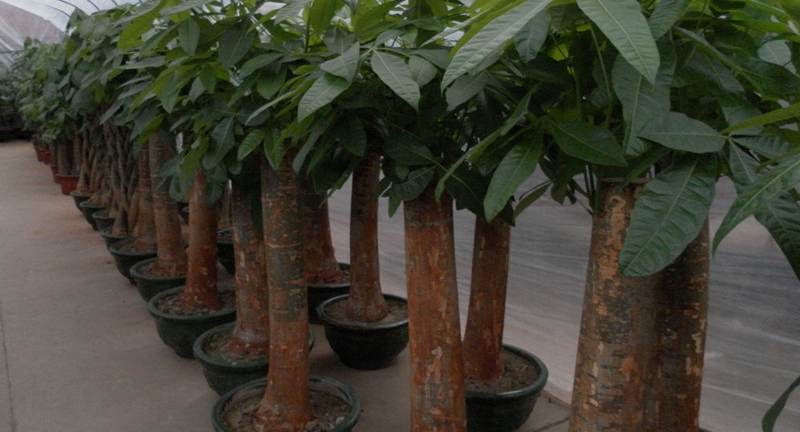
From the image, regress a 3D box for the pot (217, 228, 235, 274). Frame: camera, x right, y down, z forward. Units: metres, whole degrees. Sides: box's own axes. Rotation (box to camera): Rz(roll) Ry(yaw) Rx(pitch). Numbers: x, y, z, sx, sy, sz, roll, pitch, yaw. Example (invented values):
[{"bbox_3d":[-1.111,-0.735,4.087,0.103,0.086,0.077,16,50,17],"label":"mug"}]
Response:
[{"bbox_3d":[-0.988,0.234,4.106,0.420,0.223,0.420,1,11,0],"label":"pot"}]

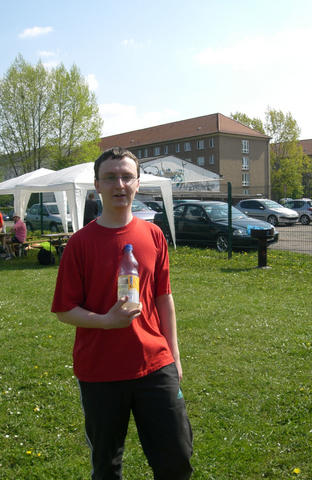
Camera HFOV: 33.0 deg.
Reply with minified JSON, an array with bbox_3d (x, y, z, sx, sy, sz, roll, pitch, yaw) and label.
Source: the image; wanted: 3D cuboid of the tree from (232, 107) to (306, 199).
[{"bbox_3d":[23.264,-16.668,108.000,14.000,19.500,13.000,0,4,12],"label":"tree"}]

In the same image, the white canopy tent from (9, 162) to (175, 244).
[{"bbox_3d":[-1.700,-0.941,14.500,3.000,2.430,3.000,-4,5,-38],"label":"white canopy tent"}]

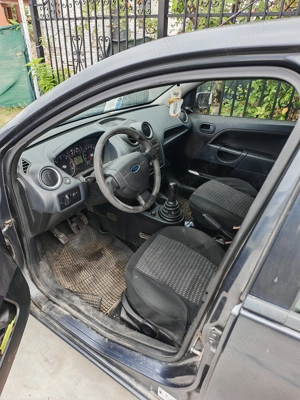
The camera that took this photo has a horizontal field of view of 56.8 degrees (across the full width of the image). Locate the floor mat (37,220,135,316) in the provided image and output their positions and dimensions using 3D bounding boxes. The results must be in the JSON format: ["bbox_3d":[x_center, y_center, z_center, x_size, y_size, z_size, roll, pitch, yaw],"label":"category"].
[{"bbox_3d":[-0.332,0.327,1.574,0.620,0.075,0.440,20,37,30],"label":"floor mat"}]

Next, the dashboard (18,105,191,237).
[{"bbox_3d":[-0.174,-0.276,1.672,0.440,0.435,1.330,20,37,30],"label":"dashboard"}]

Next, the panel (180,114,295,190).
[{"bbox_3d":[0.604,-0.321,1.966,0.940,0.555,0.110,20,37,30],"label":"panel"}]

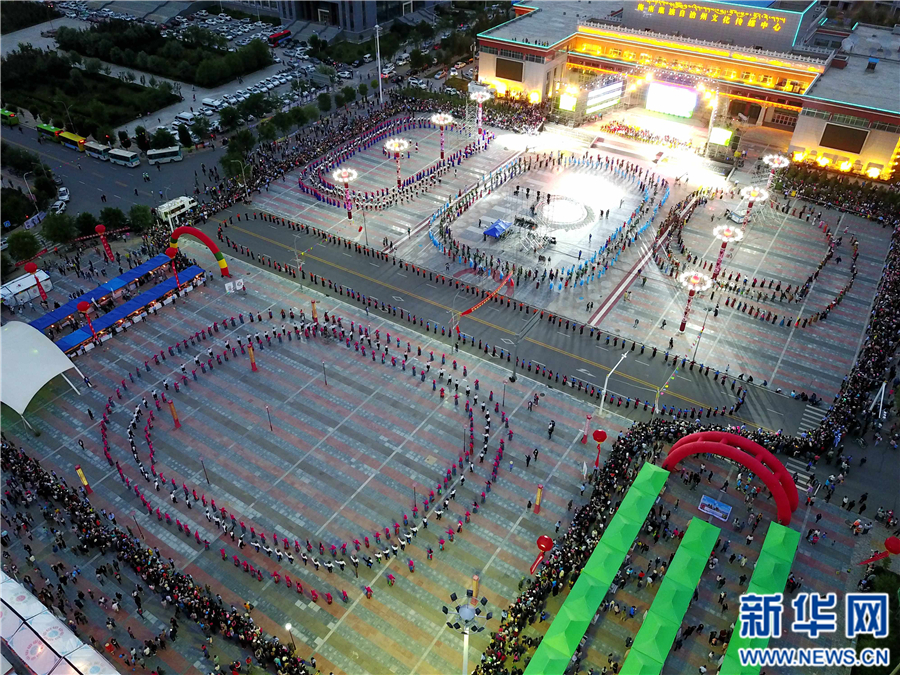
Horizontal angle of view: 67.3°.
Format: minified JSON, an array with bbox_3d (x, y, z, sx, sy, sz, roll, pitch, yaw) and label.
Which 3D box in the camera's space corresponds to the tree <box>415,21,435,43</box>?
[{"bbox_3d":[-8.510,-102.507,226.954,6.600,7.000,6.600,0,38,0],"label":"tree"}]

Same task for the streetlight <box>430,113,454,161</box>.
[{"bbox_3d":[-1.661,-43.320,147.653,4.350,9.500,4.350,23,44,25],"label":"streetlight"}]

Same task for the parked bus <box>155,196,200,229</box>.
[{"bbox_3d":[-52.265,-24.857,129.583,2.213,2.917,7.011,23,43,26],"label":"parked bus"}]

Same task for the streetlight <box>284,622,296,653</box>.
[{"bbox_3d":[-14.666,27.920,62.859,0.550,4.650,0.550,23,44,25],"label":"streetlight"}]

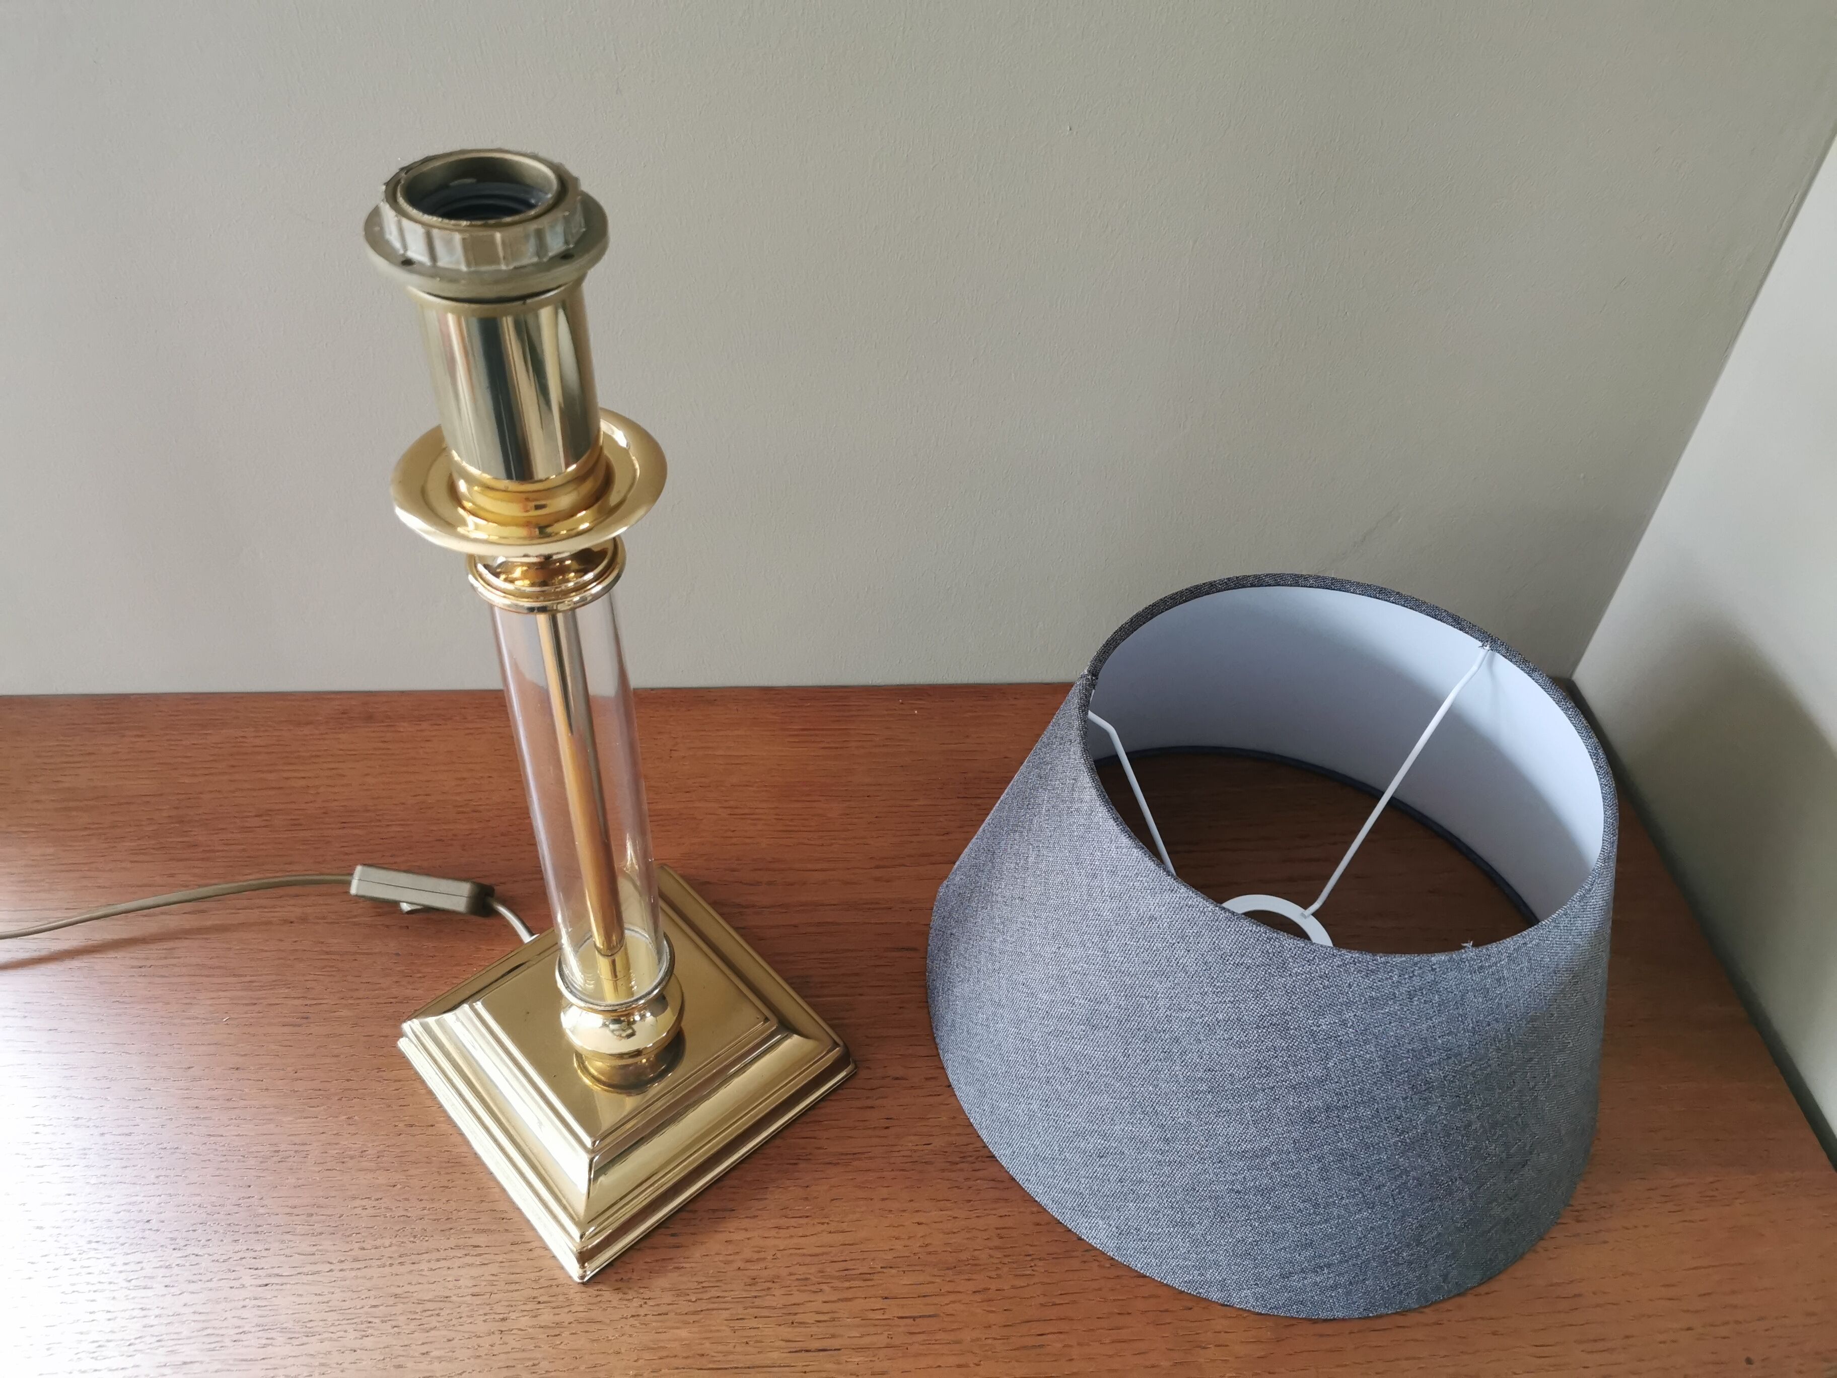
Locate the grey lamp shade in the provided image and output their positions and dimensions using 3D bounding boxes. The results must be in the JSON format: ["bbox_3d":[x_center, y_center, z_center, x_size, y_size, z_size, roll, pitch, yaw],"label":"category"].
[{"bbox_3d":[0.157,0.076,0.594,0.301,0.157,0.301,3,43,0],"label":"grey lamp shade"}]

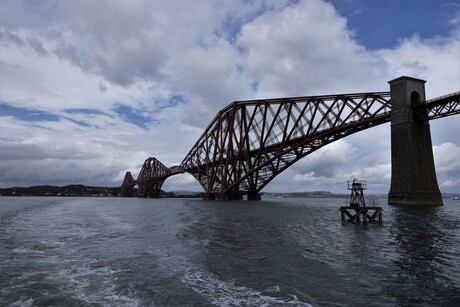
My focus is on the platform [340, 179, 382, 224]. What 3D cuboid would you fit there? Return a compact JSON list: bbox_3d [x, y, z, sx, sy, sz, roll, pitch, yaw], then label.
[{"bbox_3d":[18.930,6.700,44.600,4.250,6.200,4.250,5,-10,-32],"label":"platform"}]

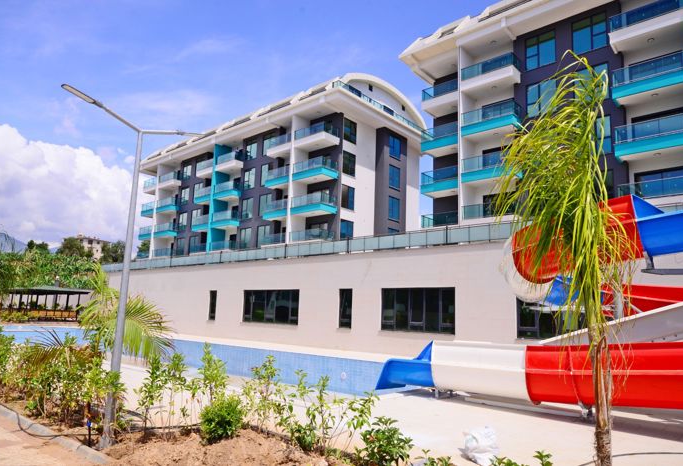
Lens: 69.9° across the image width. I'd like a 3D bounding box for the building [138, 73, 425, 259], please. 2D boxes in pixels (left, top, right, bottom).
[{"bbox_3d":[-8.235,-4.421,57.083,35.300,16.600,15.600,-7,-13,42],"label":"building"}]

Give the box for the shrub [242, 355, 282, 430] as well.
[{"bbox_3d":[-1.016,2.099,6.458,0.550,1.000,0.520,2,-9,0],"label":"shrub"}]

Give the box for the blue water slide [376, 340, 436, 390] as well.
[{"bbox_3d":[1.575,2.840,10.401,1.500,1.100,1.000,-7,-13,42],"label":"blue water slide"}]

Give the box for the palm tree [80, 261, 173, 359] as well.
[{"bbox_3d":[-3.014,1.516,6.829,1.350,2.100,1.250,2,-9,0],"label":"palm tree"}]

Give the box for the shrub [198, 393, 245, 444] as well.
[{"bbox_3d":[-1.446,2.250,6.012,0.520,0.530,0.500,2,-9,0],"label":"shrub"}]

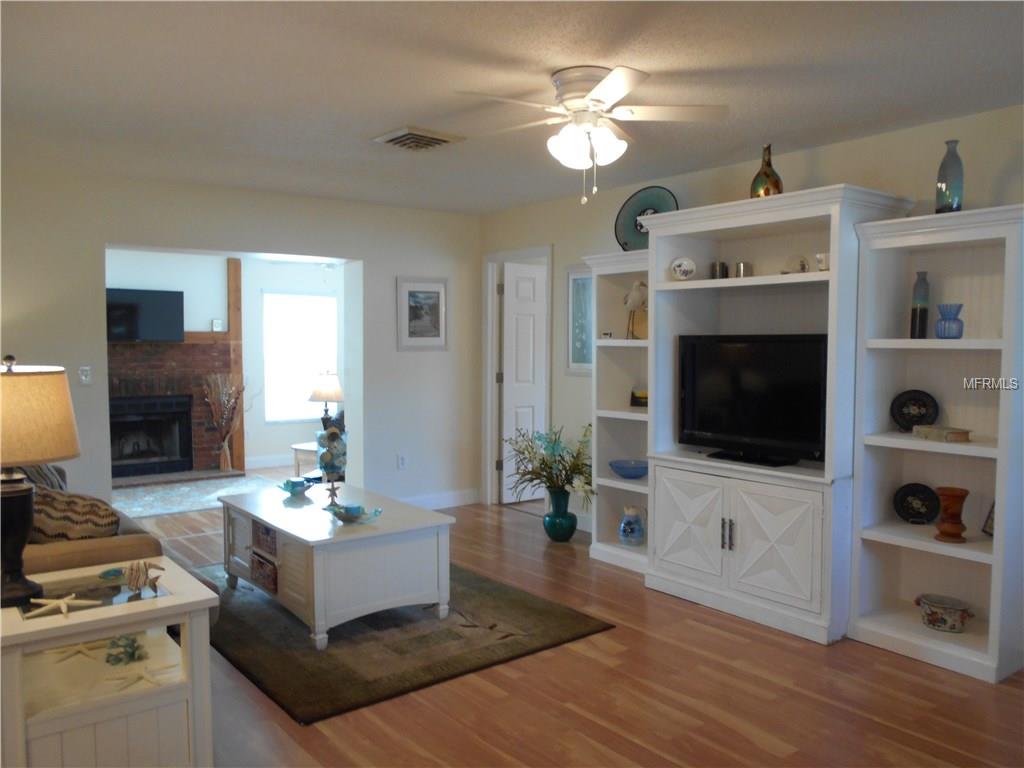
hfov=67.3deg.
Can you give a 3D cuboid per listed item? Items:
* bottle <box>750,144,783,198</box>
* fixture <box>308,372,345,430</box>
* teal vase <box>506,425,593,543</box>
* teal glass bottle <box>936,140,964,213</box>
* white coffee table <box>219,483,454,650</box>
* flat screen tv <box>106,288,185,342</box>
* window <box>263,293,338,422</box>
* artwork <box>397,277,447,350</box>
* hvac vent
[{"bbox_3d":[1.292,-1.056,3.908,0.162,0.317,0.162,-3,4,-41],"label":"bottle"},{"bbox_3d":[-1.568,0.220,6.500,0.320,0.650,0.320,-2,4,-33],"label":"fixture"},{"bbox_3d":[0.318,0.684,5.349,0.560,0.810,0.600,-3,4,-41],"label":"teal vase"},{"bbox_3d":[1.914,-0.888,3.366,0.122,0.355,0.122,-3,4,-41],"label":"teal glass bottle"},{"bbox_3d":[-0.956,0.904,4.088,0.752,0.495,1.215,-3,4,-38],"label":"white coffee table"},{"bbox_3d":[-3.593,-0.645,7.332,0.880,0.500,0.070,-2,4,-33],"label":"flat screen tv"},{"bbox_3d":[-2.324,-0.278,8.517,0.840,1.400,0.080,-2,4,-33],"label":"window"},{"bbox_3d":[-0.707,-0.554,6.131,0.440,0.580,0.030,-2,4,-33],"label":"artwork"},{"bbox_3d":[-0.497,-1.262,4.000,0.350,0.030,0.340,-2,4,-37],"label":"hvac vent"}]

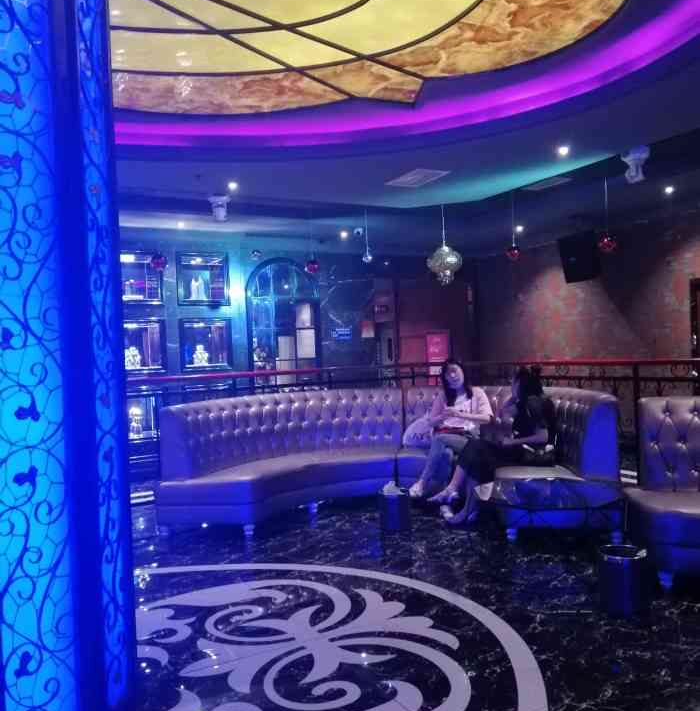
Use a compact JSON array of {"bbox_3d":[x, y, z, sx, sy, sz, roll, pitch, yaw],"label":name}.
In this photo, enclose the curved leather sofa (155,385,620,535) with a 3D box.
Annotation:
[{"bbox_3d":[0.351,0.836,6.066,3.450,1.000,1.750,-2,2,12],"label":"curved leather sofa"}]

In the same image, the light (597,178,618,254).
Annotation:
[{"bbox_3d":[2.447,-1.333,6.665,0.180,0.714,0.180,-2,2,20],"label":"light"}]

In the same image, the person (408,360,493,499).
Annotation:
[{"bbox_3d":[0.867,0.641,5.795,0.520,1.200,0.780,-2,1,30],"label":"person"}]

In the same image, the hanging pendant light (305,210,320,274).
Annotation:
[{"bbox_3d":[-0.412,-1.246,7.664,0.160,0.696,0.160,-2,2,-3],"label":"hanging pendant light"}]

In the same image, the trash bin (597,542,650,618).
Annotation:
[{"bbox_3d":[1.450,1.211,3.765,0.220,0.305,0.220,-2,2,21],"label":"trash bin"}]

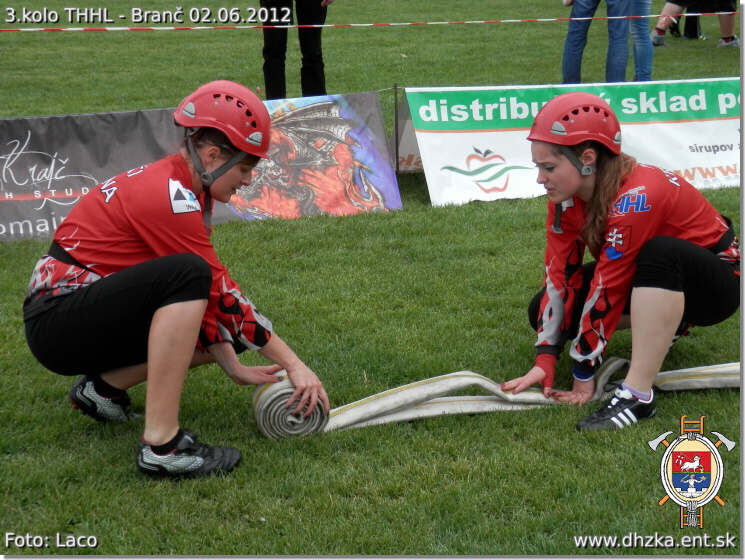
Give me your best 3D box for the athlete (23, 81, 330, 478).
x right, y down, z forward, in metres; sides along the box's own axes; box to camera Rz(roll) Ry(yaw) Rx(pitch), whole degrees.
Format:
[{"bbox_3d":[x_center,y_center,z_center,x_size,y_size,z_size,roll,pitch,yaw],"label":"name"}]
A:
[{"bbox_3d":[-0.521,-0.041,3.374,0.806,0.980,0.521,-2,16,-8],"label":"athlete"}]

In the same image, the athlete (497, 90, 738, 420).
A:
[{"bbox_3d":[0.750,-0.116,3.798,0.697,0.890,0.567,-7,18,-24],"label":"athlete"}]

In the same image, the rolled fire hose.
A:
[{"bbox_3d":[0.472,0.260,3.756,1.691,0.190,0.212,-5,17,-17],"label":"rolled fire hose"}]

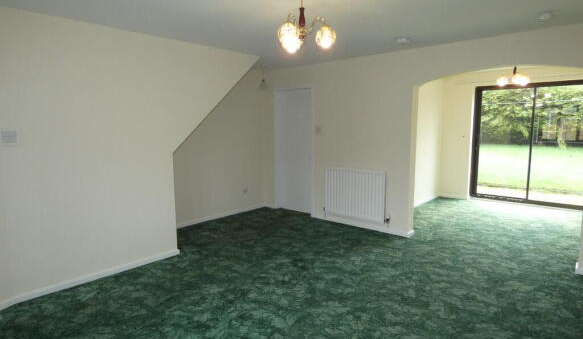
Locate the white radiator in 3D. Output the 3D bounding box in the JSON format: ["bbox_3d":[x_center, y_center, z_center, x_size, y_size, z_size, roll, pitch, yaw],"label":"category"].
[{"bbox_3d":[0.899,0.347,4.782,0.970,0.700,0.080,6,10,42],"label":"white radiator"}]

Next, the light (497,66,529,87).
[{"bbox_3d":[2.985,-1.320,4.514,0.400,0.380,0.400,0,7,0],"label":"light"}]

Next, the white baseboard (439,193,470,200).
[{"bbox_3d":[3.248,0.548,6.715,0.550,0.070,0.024,6,10,42],"label":"white baseboard"}]

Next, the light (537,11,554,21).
[{"bbox_3d":[2.141,-1.287,2.838,0.148,0.036,0.148,0,7,0],"label":"light"}]

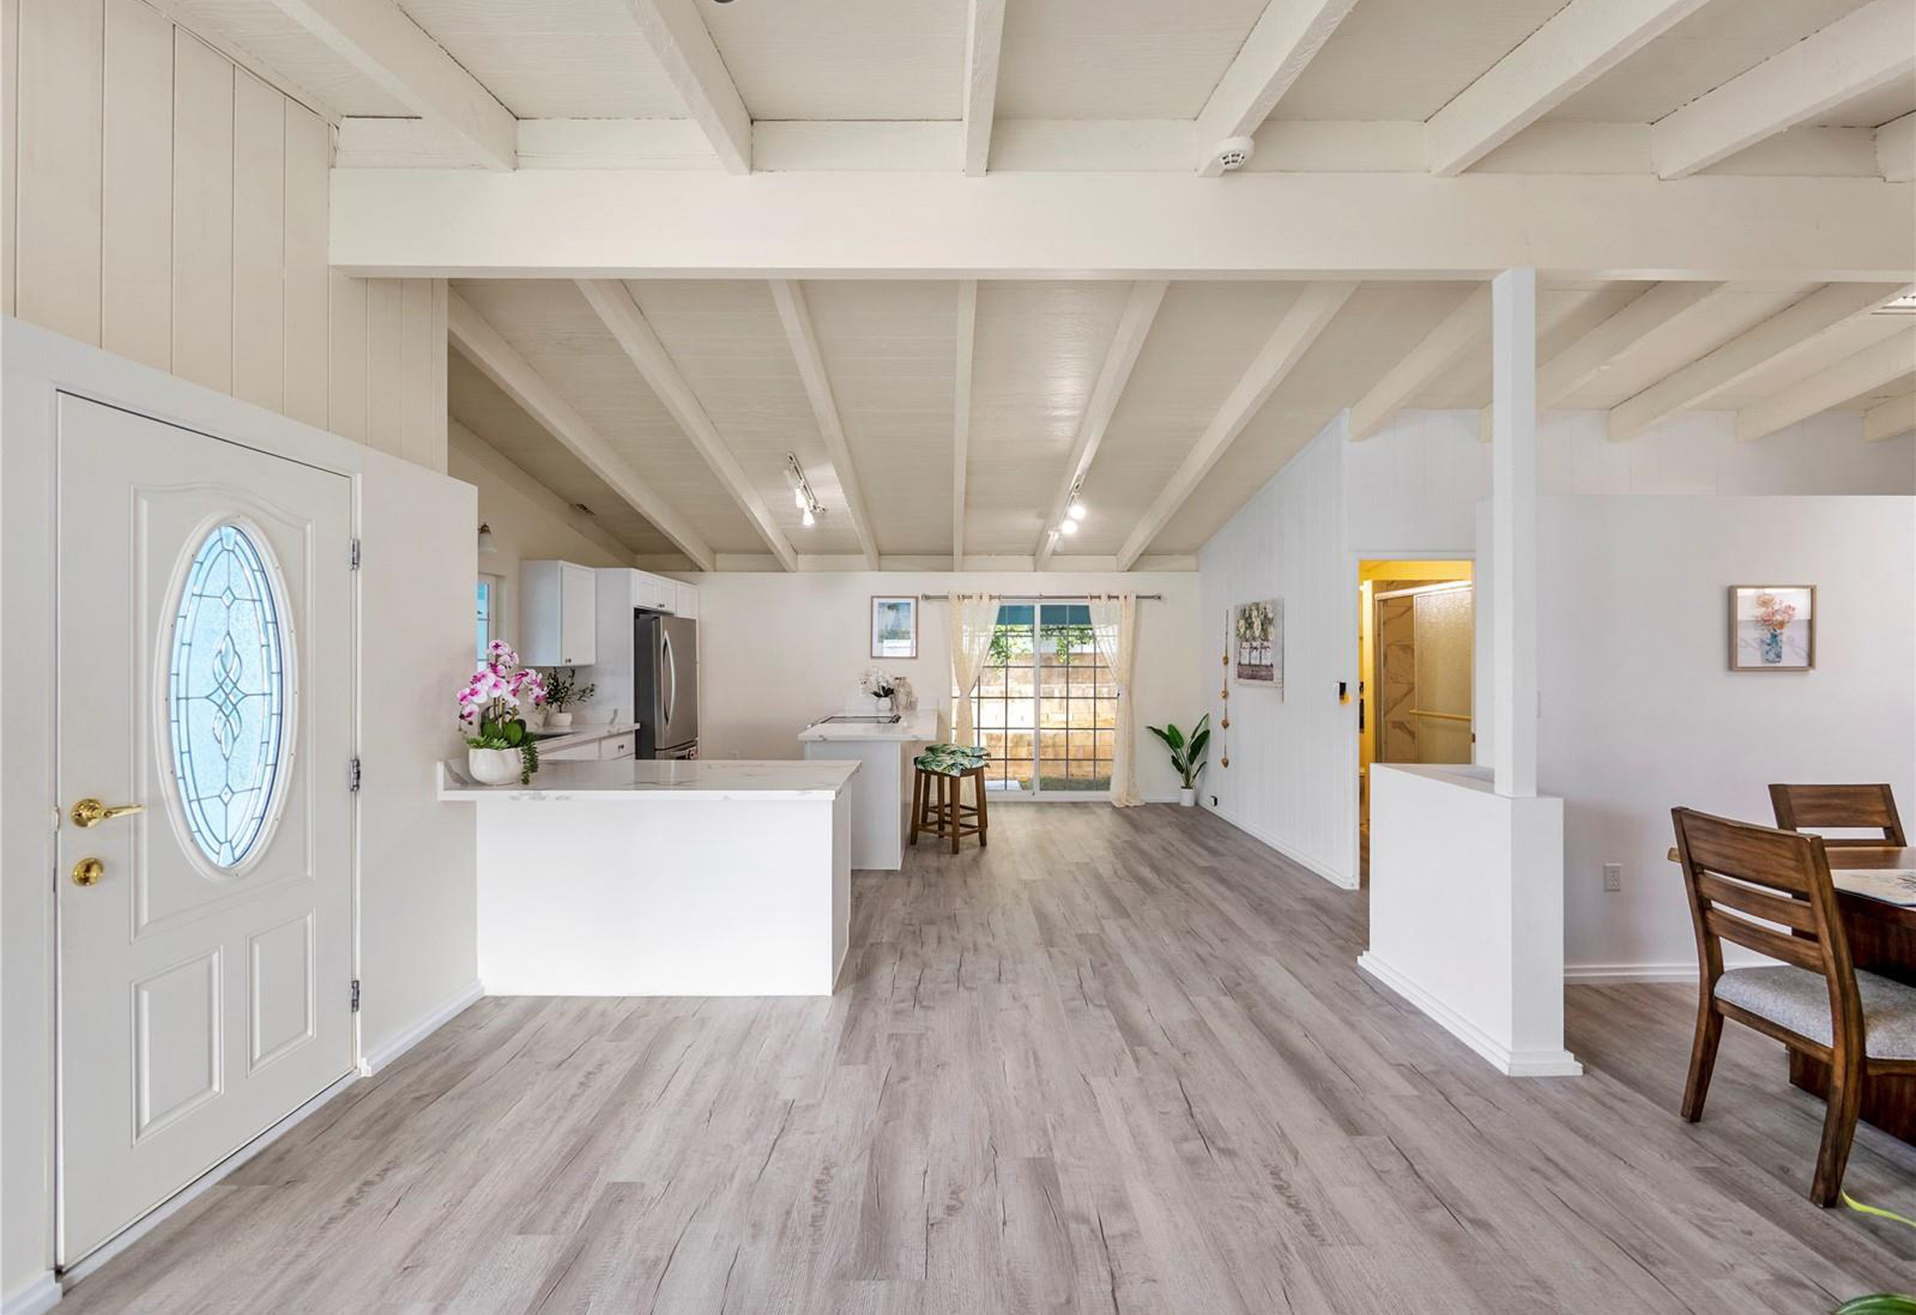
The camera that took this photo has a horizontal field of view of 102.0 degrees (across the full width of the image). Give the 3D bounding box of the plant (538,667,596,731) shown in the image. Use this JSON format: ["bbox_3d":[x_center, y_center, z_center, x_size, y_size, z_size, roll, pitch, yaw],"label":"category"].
[{"bbox_3d":[-2.920,0.300,5.820,0.370,0.450,0.350,0,0,-1],"label":"plant"}]

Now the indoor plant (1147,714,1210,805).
[{"bbox_3d":[2.095,0.985,7.380,0.570,0.880,0.480,0,0,-1],"label":"indoor plant"}]

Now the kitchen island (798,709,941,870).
[{"bbox_3d":[-0.620,0.982,6.385,0.920,0.915,2.470,0,0,-1],"label":"kitchen island"}]

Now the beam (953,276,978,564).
[{"bbox_3d":[0.015,-1.330,5.270,0.090,0.165,4.750,0,-10,-1],"label":"beam"}]

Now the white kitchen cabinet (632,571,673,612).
[{"bbox_3d":[-2.835,-0.535,6.490,0.600,0.305,0.905,0,0,-1],"label":"white kitchen cabinet"}]

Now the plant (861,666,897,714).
[{"bbox_3d":[-0.747,0.306,7.353,0.333,0.465,0.273,0,0,0],"label":"plant"}]

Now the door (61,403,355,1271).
[{"bbox_3d":[-2.111,0.404,2.247,0.051,2.045,0.889,0,0,0],"label":"door"}]

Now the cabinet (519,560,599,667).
[{"bbox_3d":[-3.050,-0.320,5.949,0.313,0.773,0.555,0,0,0],"label":"cabinet"}]

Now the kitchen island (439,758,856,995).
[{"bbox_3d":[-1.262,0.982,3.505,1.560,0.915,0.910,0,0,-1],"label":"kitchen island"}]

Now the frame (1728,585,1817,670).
[{"bbox_3d":[3.648,-0.127,3.464,0.376,0.384,0.030,0,0,-1],"label":"frame"}]

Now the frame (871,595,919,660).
[{"bbox_3d":[-0.631,-0.308,7.767,0.467,0.646,0.030,0,0,0],"label":"frame"}]

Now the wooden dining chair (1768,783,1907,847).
[{"bbox_3d":[3.265,0.955,2.620,0.470,0.970,0.570,0,0,-1],"label":"wooden dining chair"}]

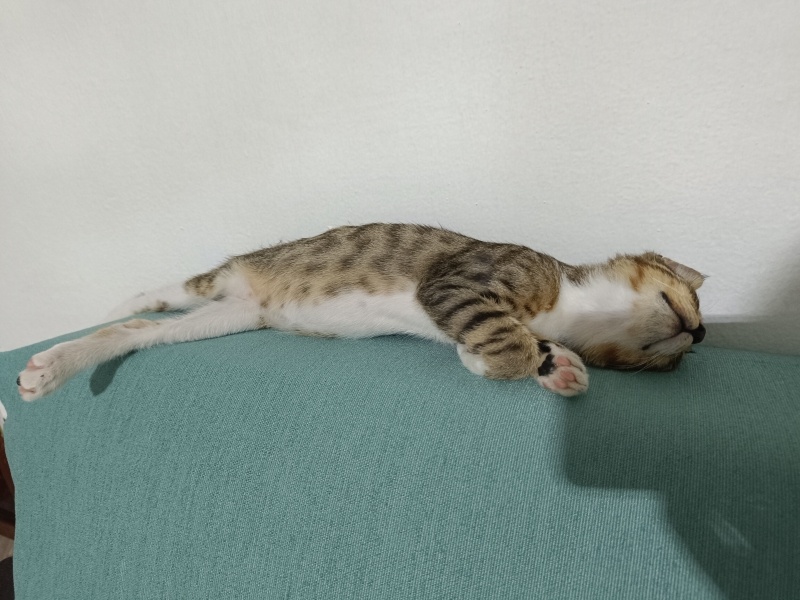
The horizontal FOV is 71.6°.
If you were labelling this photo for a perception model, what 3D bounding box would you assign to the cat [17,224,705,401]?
[{"bbox_3d":[-0.022,0.004,0.450,0.535,0.120,0.140,0,15,0],"label":"cat"}]

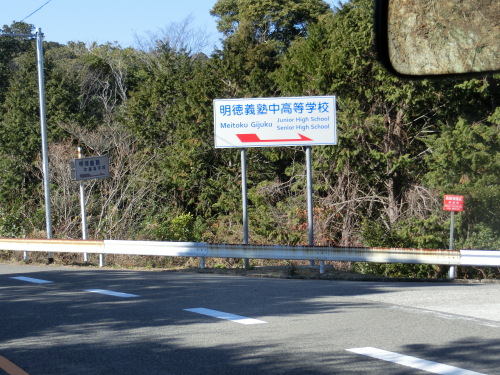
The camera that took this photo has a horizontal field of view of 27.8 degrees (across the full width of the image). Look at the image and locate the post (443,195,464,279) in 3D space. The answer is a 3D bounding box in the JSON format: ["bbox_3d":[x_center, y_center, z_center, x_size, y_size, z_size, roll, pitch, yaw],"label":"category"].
[{"bbox_3d":[5.167,1.260,25.800,0.510,2.130,0.080,2,1,9],"label":"post"}]

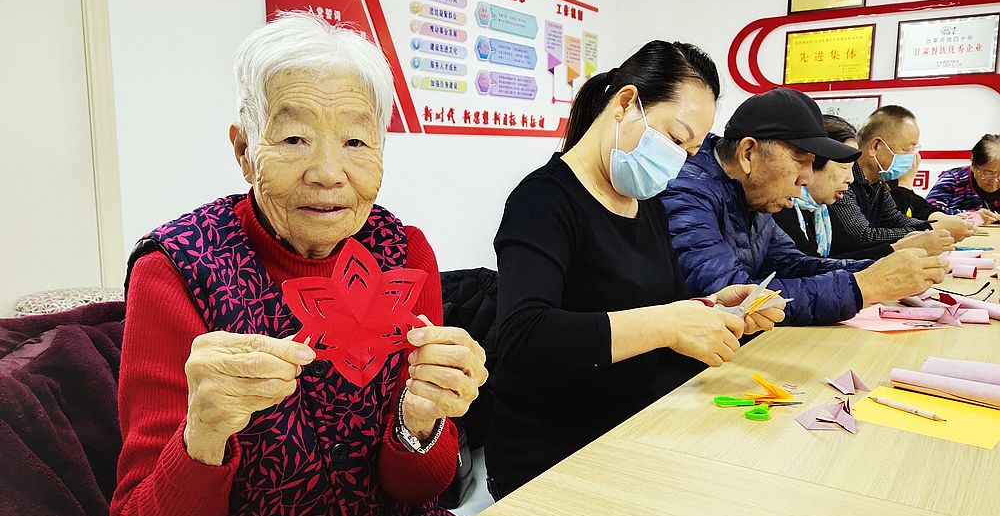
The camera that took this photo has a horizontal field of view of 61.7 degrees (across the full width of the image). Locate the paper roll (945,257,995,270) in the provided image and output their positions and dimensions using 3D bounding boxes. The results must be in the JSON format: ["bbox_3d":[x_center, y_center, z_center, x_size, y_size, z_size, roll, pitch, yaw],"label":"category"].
[{"bbox_3d":[1.371,0.015,2.440,0.128,0.032,0.032,1,7,15],"label":"paper roll"}]

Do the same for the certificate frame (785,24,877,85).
[{"bbox_3d":[2.218,-1.363,5.657,0.566,0.358,0.025,4,8,34],"label":"certificate frame"}]

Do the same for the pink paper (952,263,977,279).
[{"bbox_3d":[1.254,0.037,2.258,0.057,0.034,0.034,6,9,43],"label":"pink paper"}]

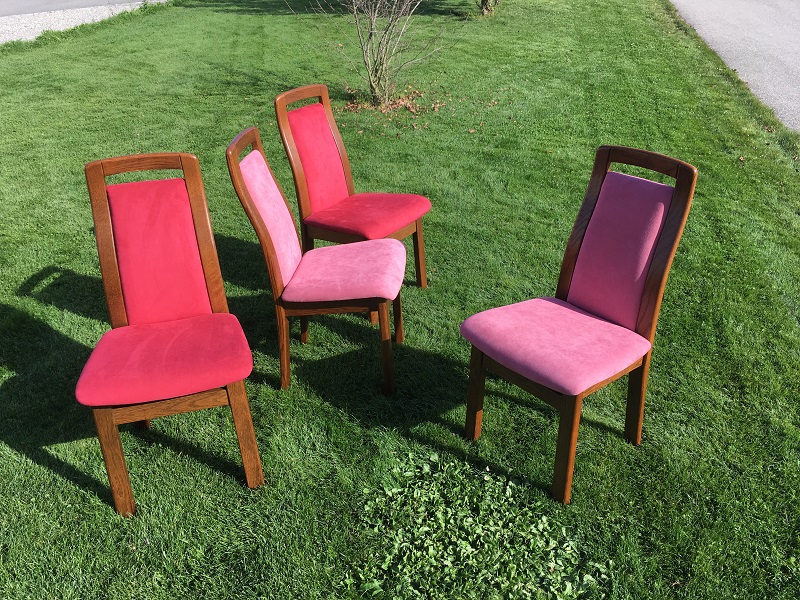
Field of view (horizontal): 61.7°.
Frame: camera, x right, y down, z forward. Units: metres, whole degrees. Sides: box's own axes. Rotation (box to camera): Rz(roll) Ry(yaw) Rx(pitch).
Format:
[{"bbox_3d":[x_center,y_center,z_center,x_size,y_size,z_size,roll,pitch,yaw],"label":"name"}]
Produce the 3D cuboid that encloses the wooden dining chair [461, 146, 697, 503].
[{"bbox_3d":[0.576,0.060,2.216,0.615,1.000,0.490,-22,34,-32],"label":"wooden dining chair"}]

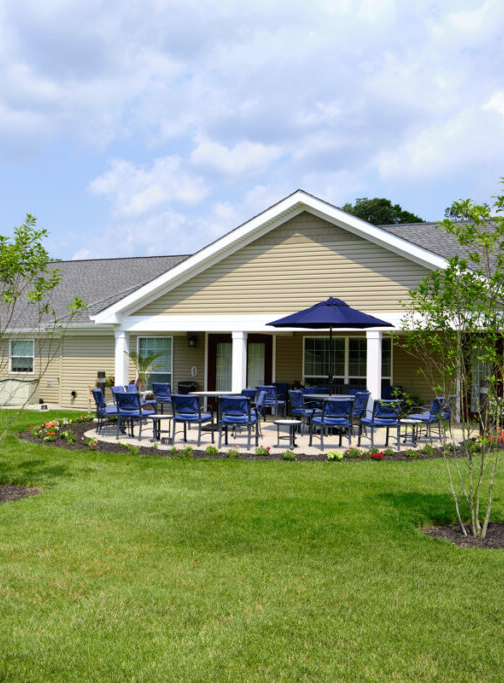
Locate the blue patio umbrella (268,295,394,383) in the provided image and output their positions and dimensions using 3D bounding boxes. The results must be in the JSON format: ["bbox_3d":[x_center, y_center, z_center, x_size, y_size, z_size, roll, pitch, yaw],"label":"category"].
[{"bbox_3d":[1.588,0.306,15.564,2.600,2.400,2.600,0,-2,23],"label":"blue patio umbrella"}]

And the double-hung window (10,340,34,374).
[{"bbox_3d":[-7.918,0.531,26.489,1.110,1.220,0.100,0,-2,23],"label":"double-hung window"}]

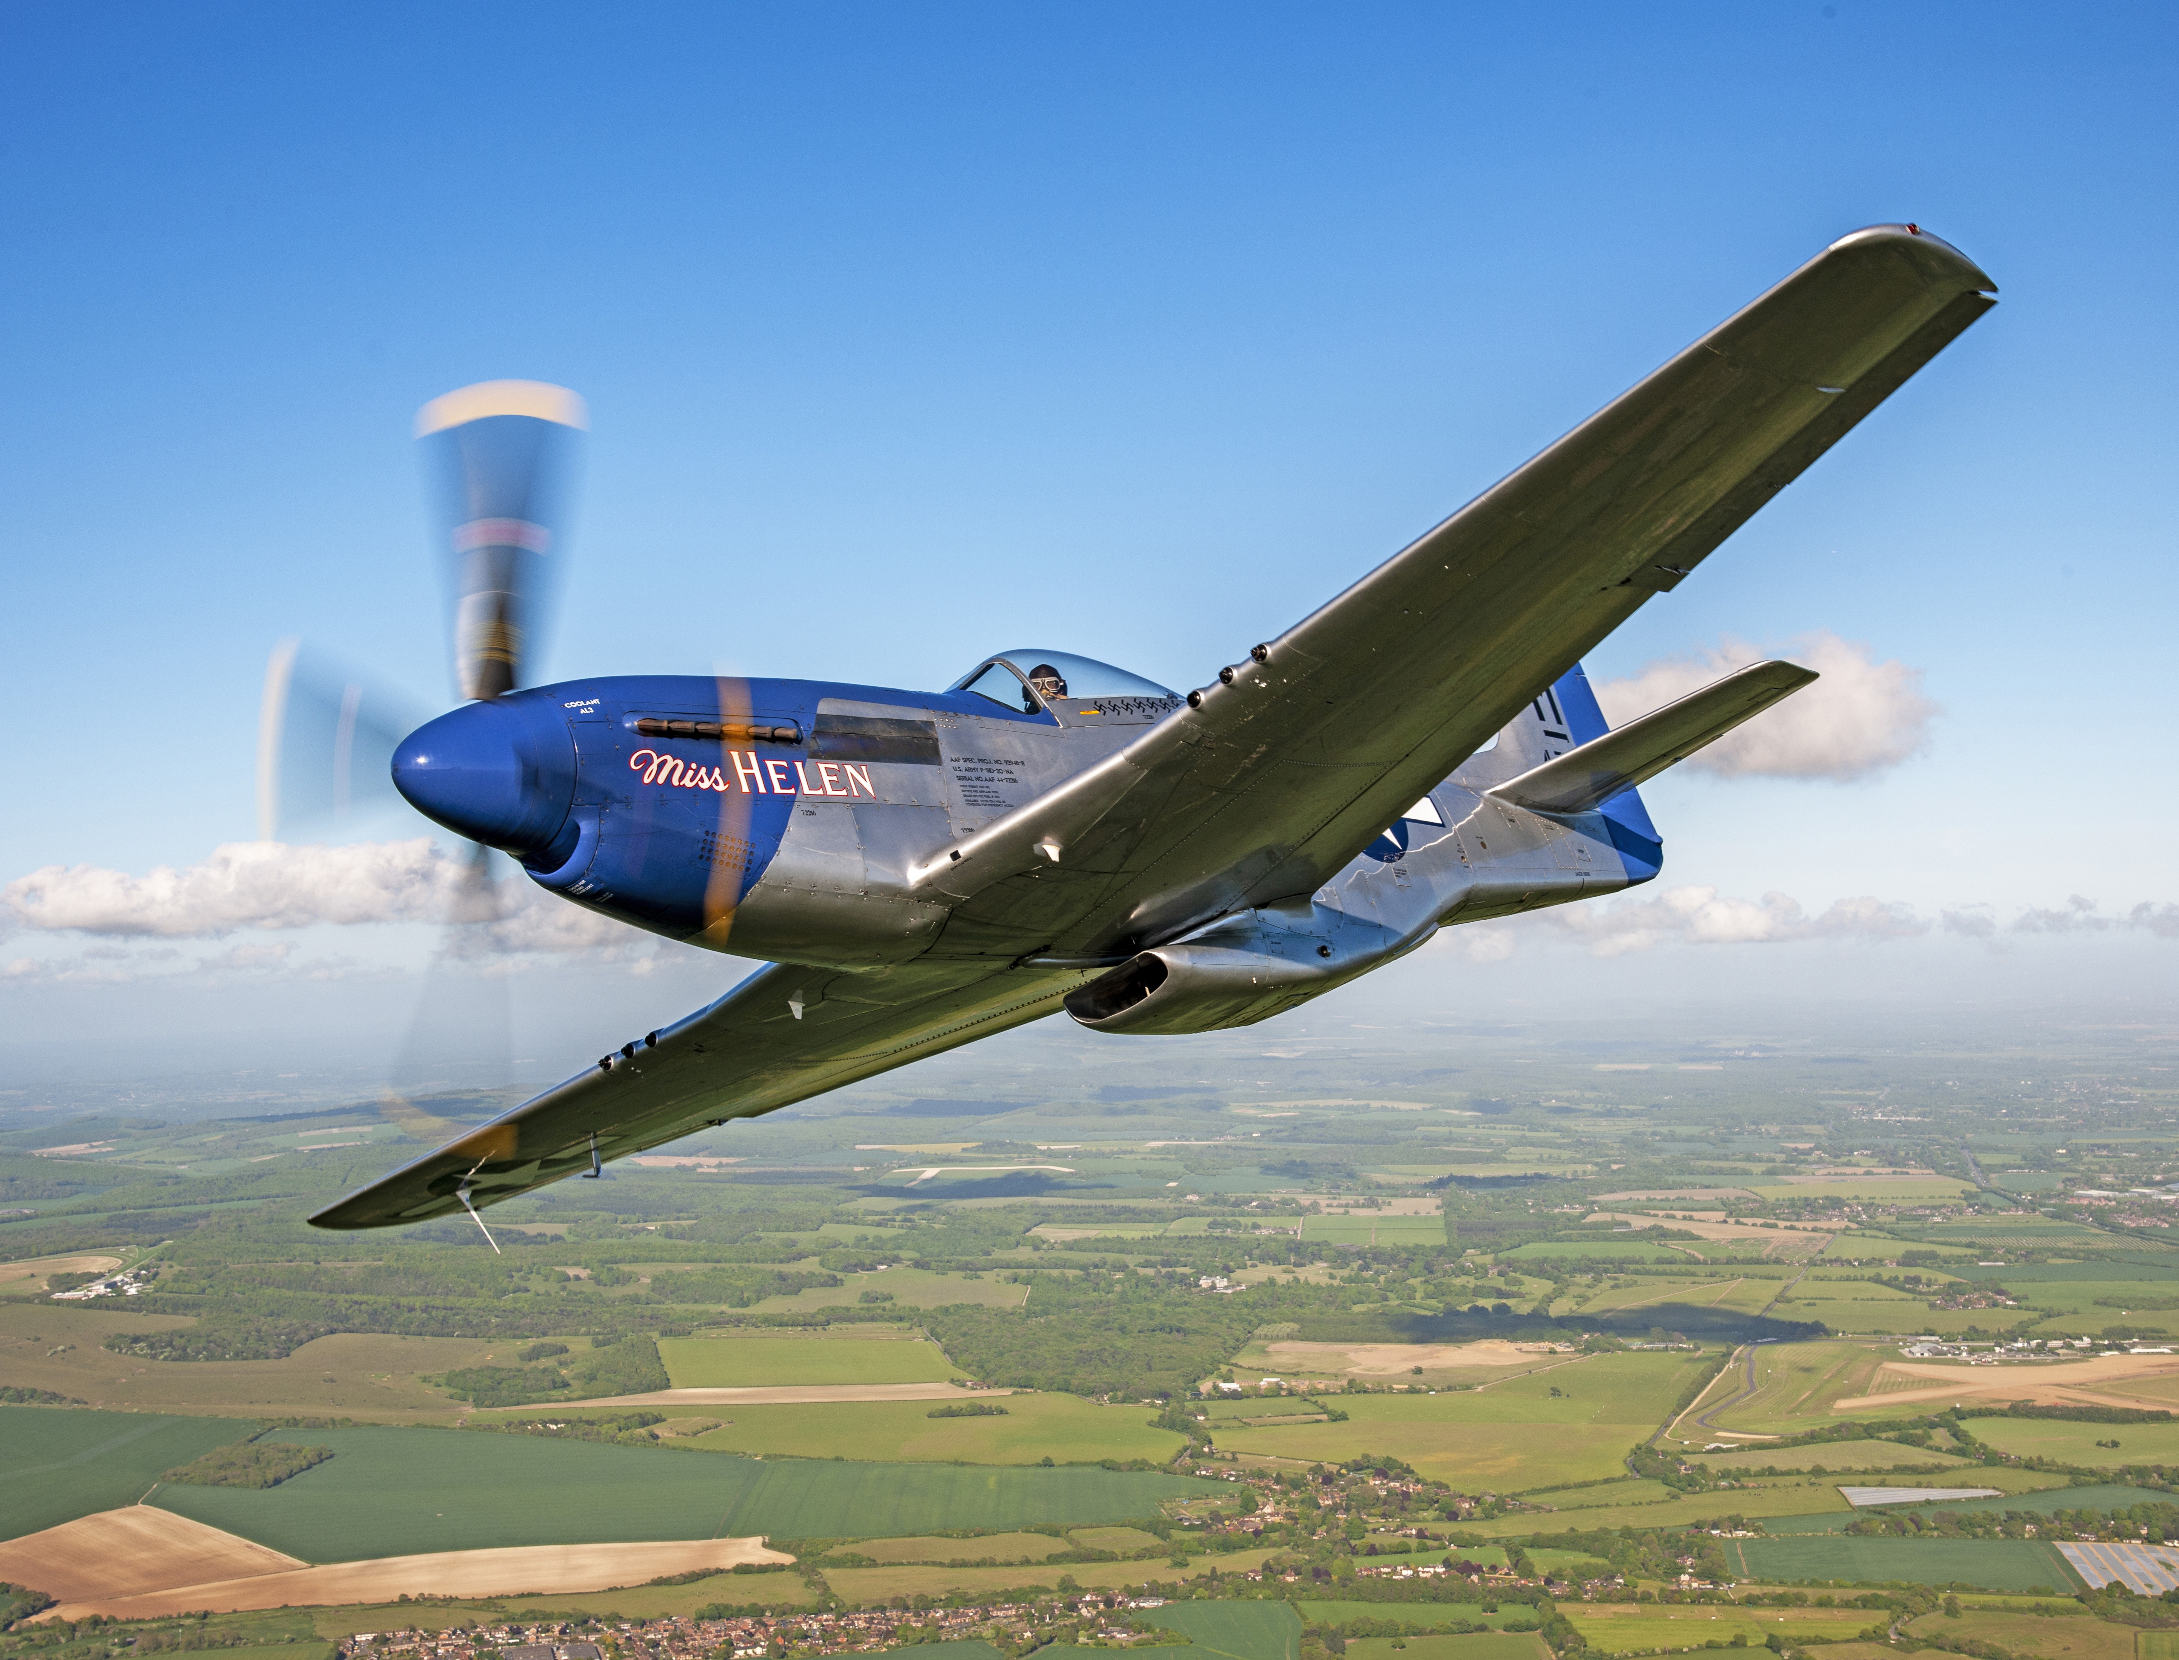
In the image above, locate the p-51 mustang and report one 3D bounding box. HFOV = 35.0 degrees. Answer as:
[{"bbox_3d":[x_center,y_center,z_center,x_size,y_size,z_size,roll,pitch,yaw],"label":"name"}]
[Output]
[{"bbox_3d":[0.334,-0.147,18.212,11.280,3.180,9.830,-31,-22,36],"label":"p-51 mustang"}]

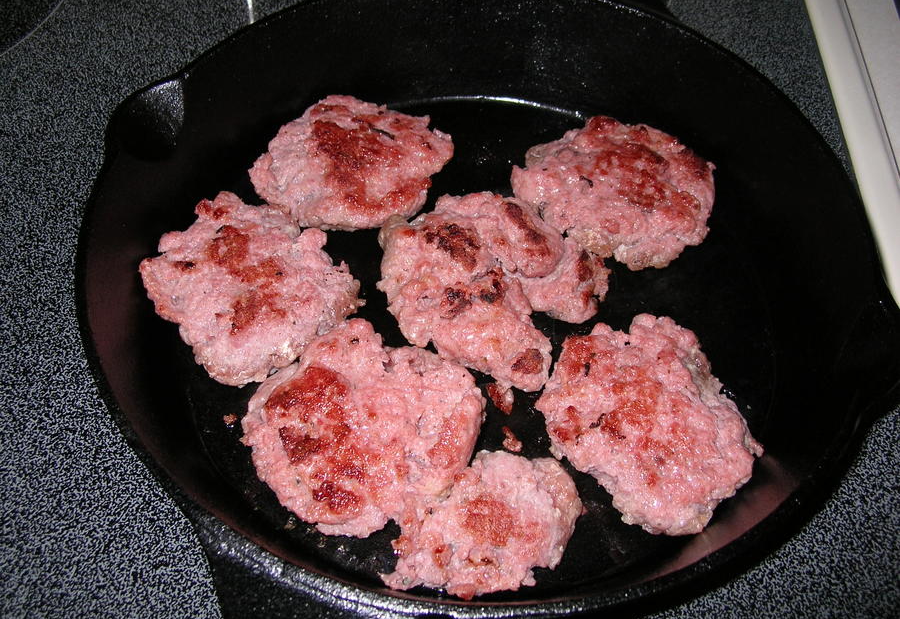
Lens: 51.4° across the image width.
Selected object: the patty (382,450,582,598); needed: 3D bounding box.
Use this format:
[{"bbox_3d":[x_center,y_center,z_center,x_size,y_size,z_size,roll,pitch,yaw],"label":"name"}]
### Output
[{"bbox_3d":[0.014,0.076,0.338,0.067,0.014,0.057,7,55,3],"label":"patty"}]

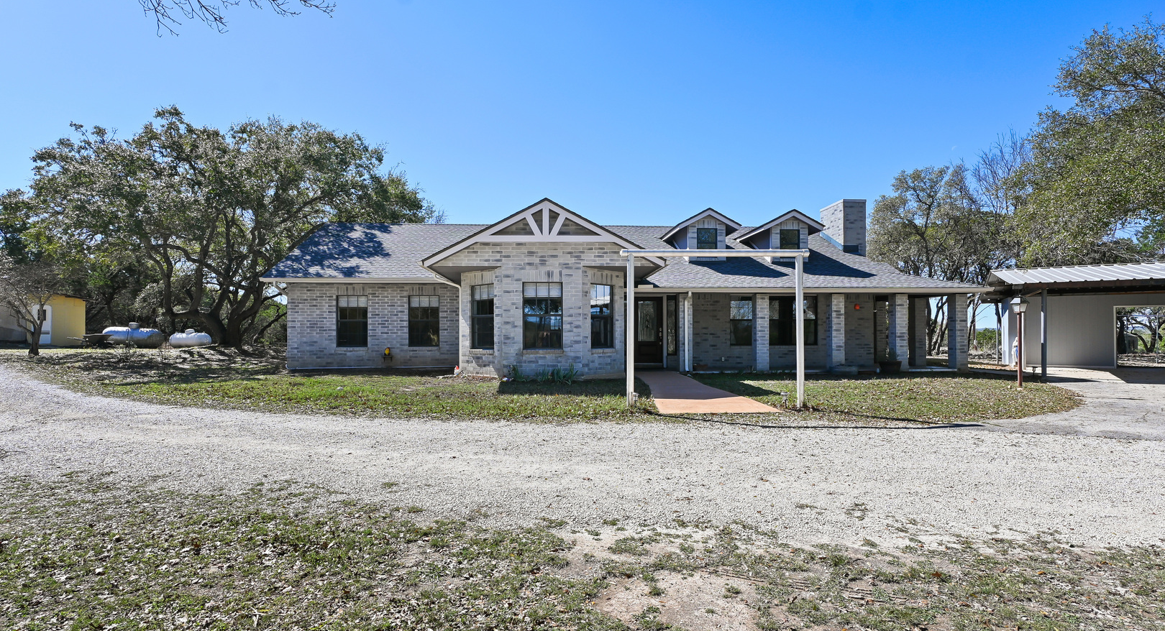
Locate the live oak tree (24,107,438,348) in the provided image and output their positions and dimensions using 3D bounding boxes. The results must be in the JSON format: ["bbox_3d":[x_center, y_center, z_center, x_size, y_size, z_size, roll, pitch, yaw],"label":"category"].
[{"bbox_3d":[-15.500,-4.100,27.200,17.000,11.400,15.500,0,-1,-30],"label":"live oak tree"}]

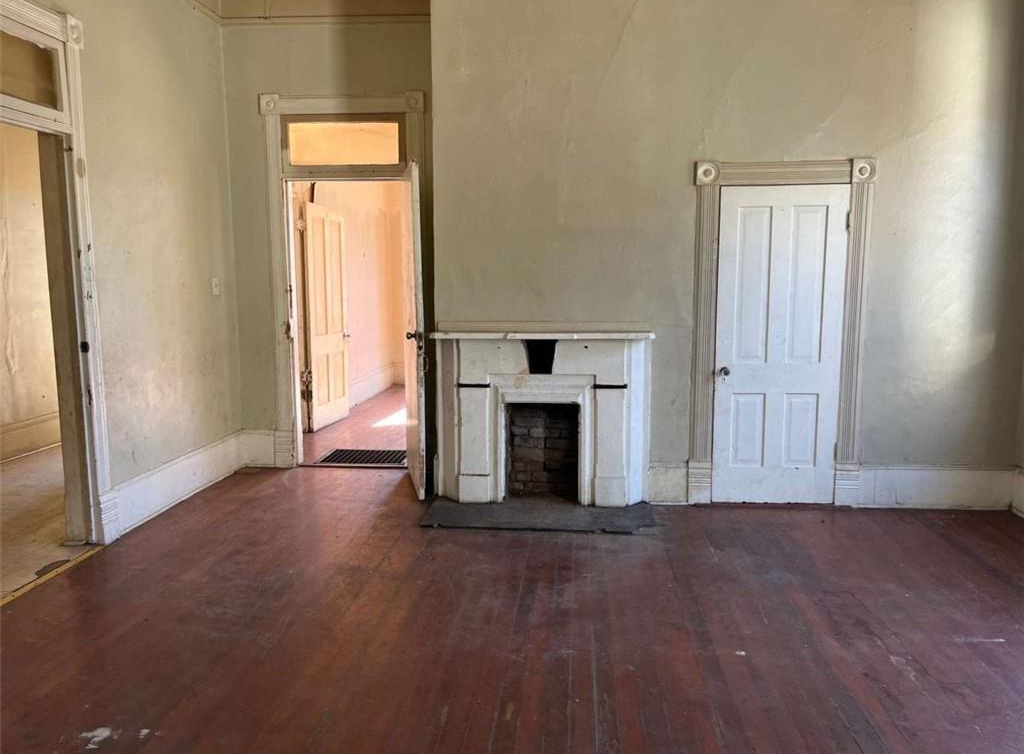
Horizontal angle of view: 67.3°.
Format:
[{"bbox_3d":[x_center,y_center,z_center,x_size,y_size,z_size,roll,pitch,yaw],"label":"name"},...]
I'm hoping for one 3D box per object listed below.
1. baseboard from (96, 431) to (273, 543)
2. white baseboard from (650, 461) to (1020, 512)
[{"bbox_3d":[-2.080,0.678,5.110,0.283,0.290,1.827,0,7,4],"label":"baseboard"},{"bbox_3d":[1.999,0.698,4.925,2.298,0.278,0.042,0,7,4],"label":"white baseboard"}]

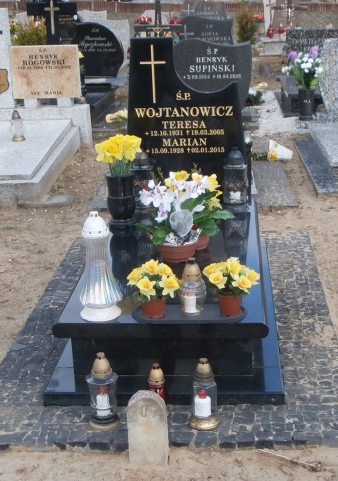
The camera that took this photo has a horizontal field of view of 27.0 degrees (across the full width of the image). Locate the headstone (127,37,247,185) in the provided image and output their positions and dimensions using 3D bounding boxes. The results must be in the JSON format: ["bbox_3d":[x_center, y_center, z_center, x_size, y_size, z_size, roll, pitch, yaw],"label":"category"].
[{"bbox_3d":[0.094,-0.685,3.947,0.680,0.910,0.090,0,20,5],"label":"headstone"}]

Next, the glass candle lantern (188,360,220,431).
[{"bbox_3d":[0.127,0.540,2.525,0.113,0.268,0.113,0,20,5],"label":"glass candle lantern"}]

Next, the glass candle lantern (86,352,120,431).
[{"bbox_3d":[-0.257,0.575,2.704,0.121,0.309,0.121,0,20,6],"label":"glass candle lantern"}]

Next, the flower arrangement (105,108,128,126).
[{"bbox_3d":[-0.523,-1.365,7.812,0.310,0.190,0.240,0,20,5],"label":"flower arrangement"}]

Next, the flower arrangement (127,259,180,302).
[{"bbox_3d":[-0.057,0.161,2.632,0.192,0.195,0.185,0,20,5],"label":"flower arrangement"}]

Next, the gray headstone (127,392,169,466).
[{"bbox_3d":[-0.066,0.629,2.384,0.138,0.270,0.065,0,20,5],"label":"gray headstone"}]

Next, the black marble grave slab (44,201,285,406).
[{"bbox_3d":[0.040,0.219,3.602,0.980,0.320,1.710,-1,21,6],"label":"black marble grave slab"}]

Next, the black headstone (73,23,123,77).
[{"bbox_3d":[-0.943,-2.463,9.102,0.700,0.700,0.110,-1,20,3],"label":"black headstone"}]

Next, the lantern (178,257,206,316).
[{"bbox_3d":[0.088,0.181,2.860,0.116,0.247,0.116,0,20,6],"label":"lantern"}]

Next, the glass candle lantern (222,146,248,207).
[{"bbox_3d":[0.394,-0.381,4.174,0.147,0.343,0.147,0,20,6],"label":"glass candle lantern"}]

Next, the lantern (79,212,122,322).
[{"bbox_3d":[-0.267,0.086,2.661,0.172,0.410,0.172,0,20,5],"label":"lantern"}]

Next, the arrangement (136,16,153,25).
[{"bbox_3d":[-0.386,-3.461,11.174,0.300,0.200,0.260,0,20,5],"label":"arrangement"}]

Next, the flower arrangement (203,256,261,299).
[{"bbox_3d":[0.245,0.142,2.814,0.230,0.181,0.216,0,20,6],"label":"flower arrangement"}]

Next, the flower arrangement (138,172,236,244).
[{"bbox_3d":[0.094,-0.170,3.464,0.451,0.323,0.353,0,20,6],"label":"flower arrangement"}]

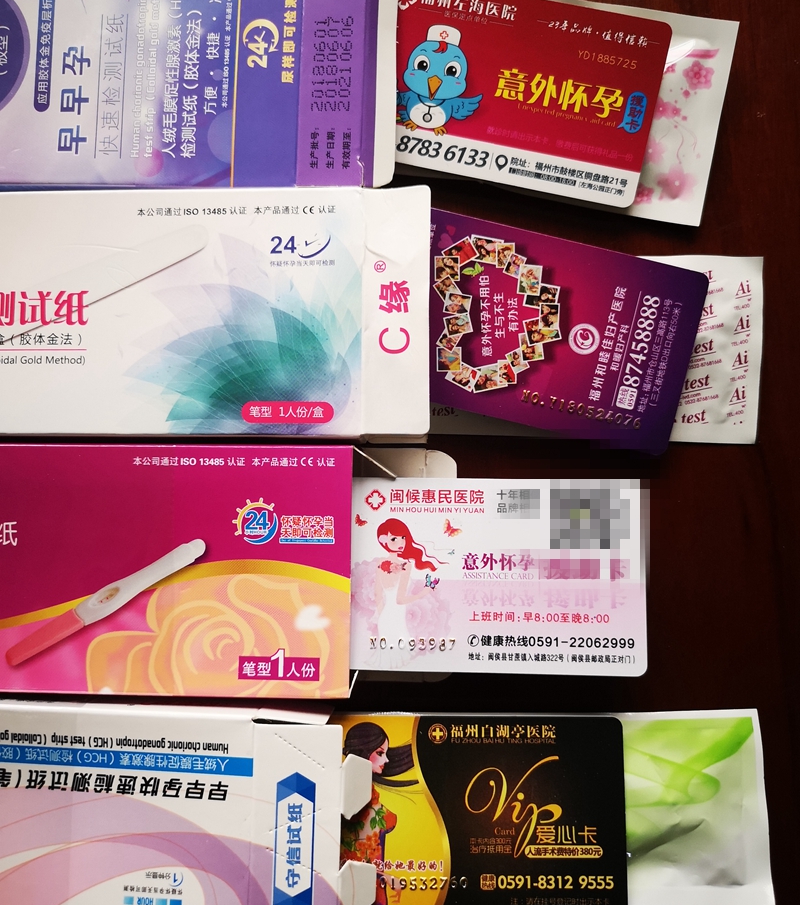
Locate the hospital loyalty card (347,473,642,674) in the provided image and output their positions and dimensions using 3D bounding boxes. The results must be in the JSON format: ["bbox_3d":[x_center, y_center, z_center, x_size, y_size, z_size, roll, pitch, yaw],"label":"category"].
[{"bbox_3d":[0.025,0.034,0.233,0.086,0.001,0.054,0,87,4],"label":"hospital loyalty card"}]

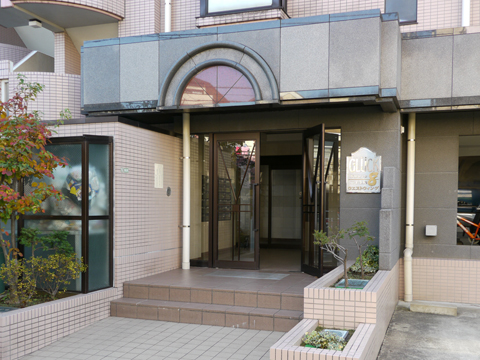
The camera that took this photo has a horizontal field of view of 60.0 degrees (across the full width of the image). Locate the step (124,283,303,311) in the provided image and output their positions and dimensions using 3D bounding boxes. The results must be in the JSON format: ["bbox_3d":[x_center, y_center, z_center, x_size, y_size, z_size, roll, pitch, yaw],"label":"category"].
[{"bbox_3d":[-0.350,1.475,5.390,2.370,0.187,0.280,0,-2,16],"label":"step"}]

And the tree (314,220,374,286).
[{"bbox_3d":[1.157,0.825,4.660,0.670,0.700,0.550,0,-2,16],"label":"tree"}]

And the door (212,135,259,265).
[{"bbox_3d":[-0.058,0.352,6.890,0.800,2.230,0.060,0,-2,16],"label":"door"}]

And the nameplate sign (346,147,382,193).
[{"bbox_3d":[1.885,-0.150,6.310,0.510,0.690,0.050,0,-2,16],"label":"nameplate sign"}]

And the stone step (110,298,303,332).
[{"bbox_3d":[-0.430,1.645,5.090,2.430,0.187,0.300,0,-2,16],"label":"stone step"}]

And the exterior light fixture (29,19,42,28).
[{"bbox_3d":[-3.680,-2.810,7.500,0.180,0.110,0.180,0,-2,16],"label":"exterior light fixture"}]

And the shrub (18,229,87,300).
[{"bbox_3d":[-2.330,1.040,5.170,0.760,0.830,0.620,0,-2,16],"label":"shrub"}]

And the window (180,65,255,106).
[{"bbox_3d":[-0.335,-1.405,6.200,1.160,0.600,0.080,0,-2,16],"label":"window"}]

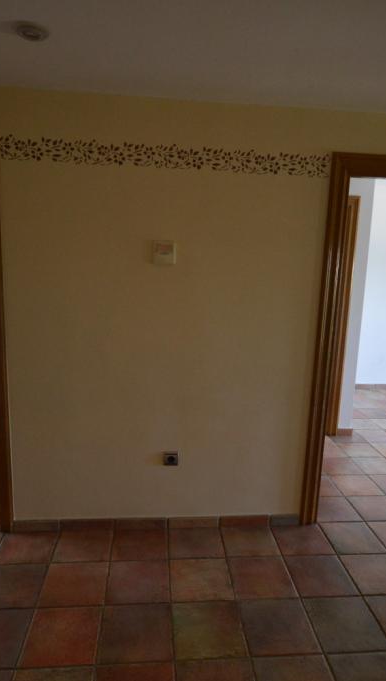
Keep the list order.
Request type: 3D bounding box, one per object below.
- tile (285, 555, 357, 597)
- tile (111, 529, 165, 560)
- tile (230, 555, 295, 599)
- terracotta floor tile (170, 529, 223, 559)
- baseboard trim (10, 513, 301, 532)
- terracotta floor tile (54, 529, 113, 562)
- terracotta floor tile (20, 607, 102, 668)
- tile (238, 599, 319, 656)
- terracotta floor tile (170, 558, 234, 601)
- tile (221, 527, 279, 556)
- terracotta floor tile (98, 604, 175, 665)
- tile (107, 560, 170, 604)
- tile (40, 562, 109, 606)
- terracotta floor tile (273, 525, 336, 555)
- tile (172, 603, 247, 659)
[{"bbox_3d":[0.663,1.230,2.224,0.305,0.012,0.287,1,11,-5],"label":"tile"},{"bbox_3d":[-0.289,1.143,2.398,0.299,0.012,0.280,1,11,-5],"label":"tile"},{"bbox_3d":[0.352,1.225,2.197,0.305,0.012,0.287,1,11,-5],"label":"tile"},{"bbox_3d":[0.018,1.148,2.424,0.299,0.012,0.280,1,11,-5],"label":"terracotta floor tile"},{"bbox_3d":[-0.191,1.082,2.522,1.700,0.066,0.015,1,11,-5],"label":"baseboard trim"},{"bbox_3d":[-0.596,1.139,2.371,0.299,0.012,0.280,1,11,-5],"label":"terracotta floor tile"},{"bbox_3d":[-0.556,1.265,1.829,0.305,0.012,0.287,1,11,-5],"label":"terracotta floor tile"},{"bbox_3d":[0.372,1.265,1.886,0.299,0.012,0.280,1,11,-5],"label":"tile"},{"bbox_3d":[0.044,1.211,2.155,0.304,0.010,0.288,1,11,-5],"label":"terracotta floor tile"},{"bbox_3d":[0.328,1.169,2.485,0.305,0.012,0.287,1,11,-5],"label":"tile"},{"bbox_3d":[-0.240,1.260,1.842,0.304,0.010,0.288,1,11,-5],"label":"terracotta floor tile"},{"bbox_3d":[-0.264,1.206,2.128,0.304,0.010,0.288,1,11,-5],"label":"tile"},{"bbox_3d":[-0.579,1.210,2.115,0.302,0.012,0.291,1,10,-5],"label":"tile"},{"bbox_3d":[0.631,1.157,2.477,0.299,0.012,0.280,1,11,-5],"label":"terracotta floor tile"},{"bbox_3d":[0.068,1.274,1.880,0.302,0.012,0.291,1,10,-5],"label":"tile"}]

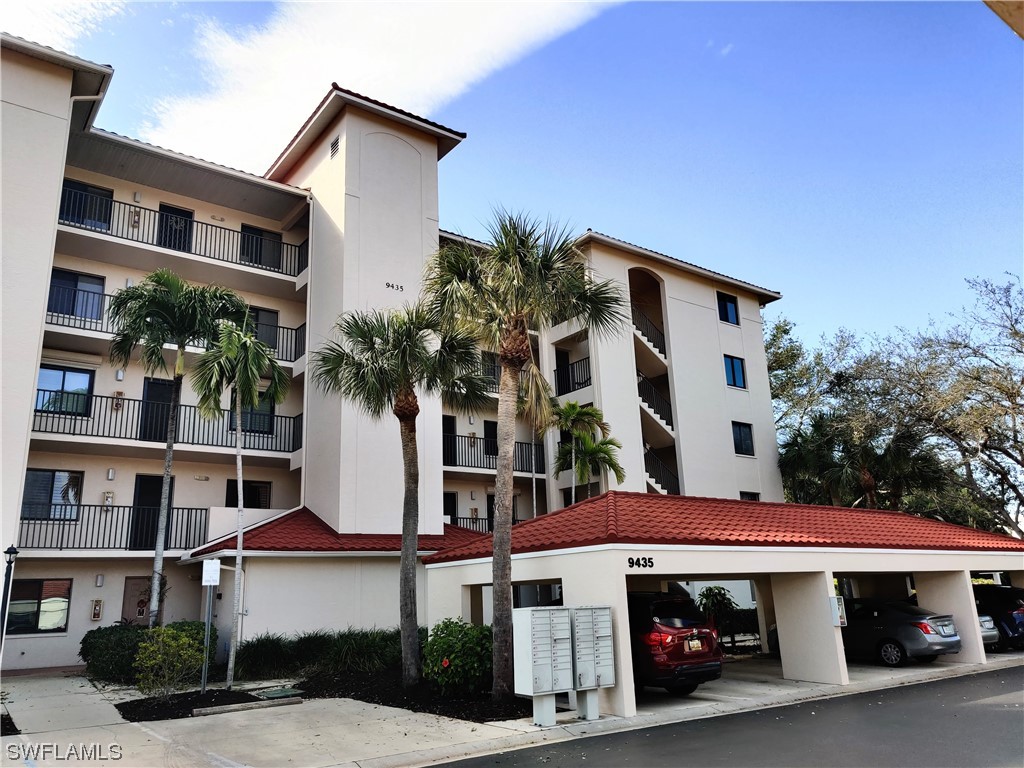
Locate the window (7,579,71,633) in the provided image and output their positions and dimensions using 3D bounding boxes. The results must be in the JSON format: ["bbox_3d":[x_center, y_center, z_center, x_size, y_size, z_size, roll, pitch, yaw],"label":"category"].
[{"bbox_3d":[-11.665,5.498,19.727,1.340,1.321,0.116,9,-19,-37],"label":"window"}]

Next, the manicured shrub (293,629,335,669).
[{"bbox_3d":[-4.197,5.592,16.887,0.850,0.850,0.850,9,-19,-37],"label":"manicured shrub"}]

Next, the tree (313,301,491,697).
[{"bbox_3d":[-2.235,1.987,15.928,3.500,7.600,3.400,0,-15,-8],"label":"tree"}]

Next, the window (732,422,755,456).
[{"bbox_3d":[9.145,2.185,31.572,1.295,1.304,0.100,9,-19,-37],"label":"window"}]

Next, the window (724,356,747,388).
[{"bbox_3d":[9.038,-0.485,32.288,1.295,1.292,0.100,9,-19,-37],"label":"window"}]

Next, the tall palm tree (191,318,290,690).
[{"bbox_3d":[-5.266,2.097,15.290,2.000,7.100,2.000,9,-19,-37],"label":"tall palm tree"}]

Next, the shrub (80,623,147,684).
[{"bbox_3d":[-8.201,5.568,16.554,1.535,1.123,1.400,5,-16,-25],"label":"shrub"}]

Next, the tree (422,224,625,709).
[{"bbox_3d":[0.350,0.961,14.792,3.805,9.035,3.728,-3,-15,1],"label":"tree"}]

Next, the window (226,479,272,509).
[{"bbox_3d":[-7.682,3.487,23.310,1.330,1.300,0.120,9,-19,-36],"label":"window"}]

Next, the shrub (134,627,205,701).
[{"bbox_3d":[-5.878,4.775,13.725,1.220,1.190,1.200,9,-19,-37],"label":"shrub"}]

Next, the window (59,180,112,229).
[{"bbox_3d":[-12.050,-5.022,22.547,1.359,1.330,0.116,9,-19,-37],"label":"window"}]

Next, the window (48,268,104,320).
[{"bbox_3d":[-11.833,-2.429,21.748,1.320,1.300,0.120,9,-19,-36],"label":"window"}]

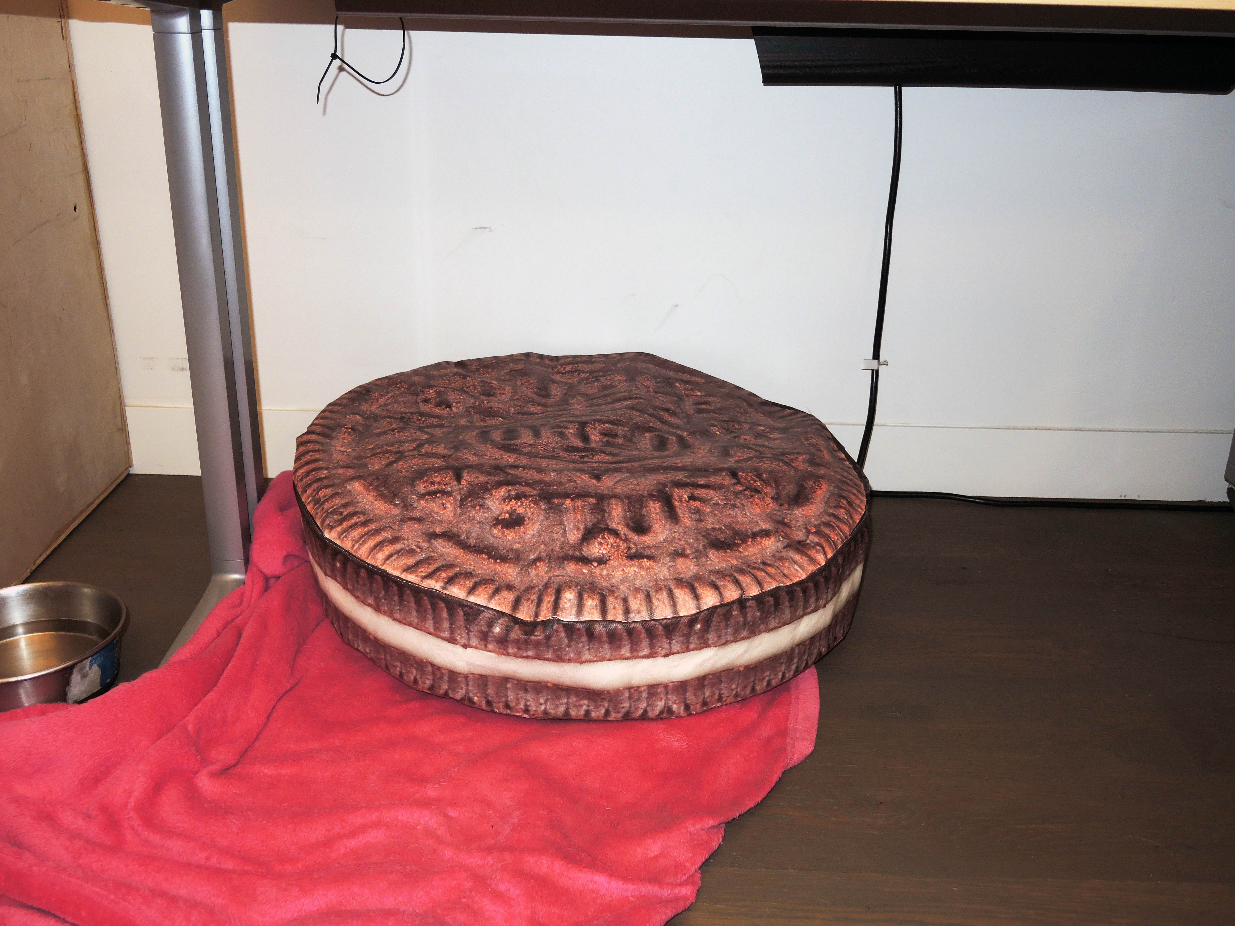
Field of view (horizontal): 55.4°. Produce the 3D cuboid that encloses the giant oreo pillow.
[{"bbox_3d":[-0.040,0.044,1.374,0.648,0.122,0.645,4,26,-2],"label":"giant oreo pillow"}]

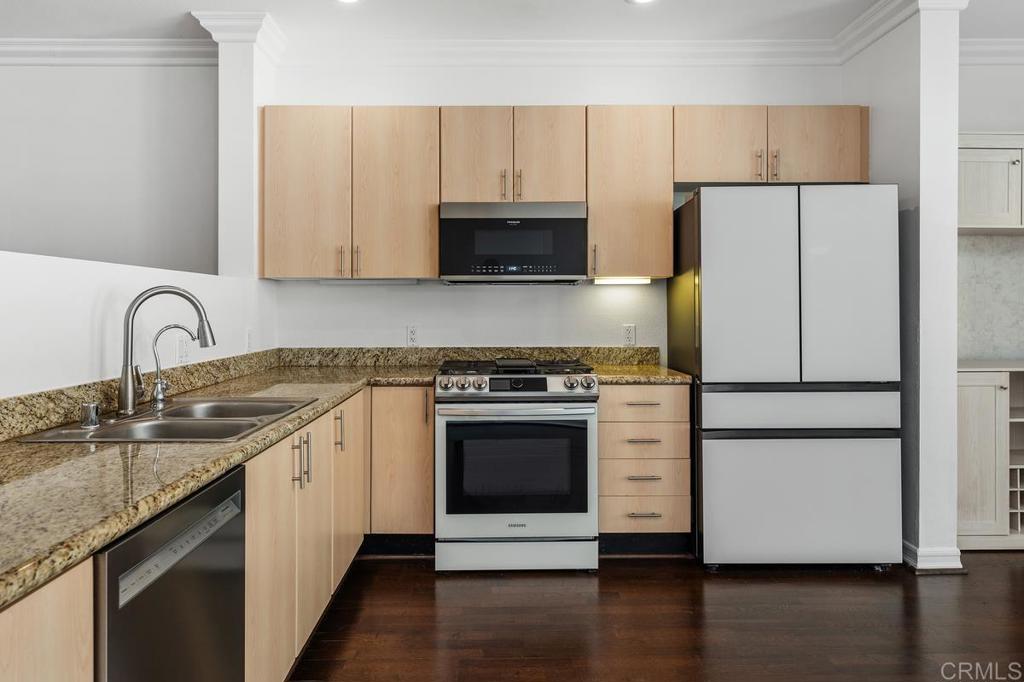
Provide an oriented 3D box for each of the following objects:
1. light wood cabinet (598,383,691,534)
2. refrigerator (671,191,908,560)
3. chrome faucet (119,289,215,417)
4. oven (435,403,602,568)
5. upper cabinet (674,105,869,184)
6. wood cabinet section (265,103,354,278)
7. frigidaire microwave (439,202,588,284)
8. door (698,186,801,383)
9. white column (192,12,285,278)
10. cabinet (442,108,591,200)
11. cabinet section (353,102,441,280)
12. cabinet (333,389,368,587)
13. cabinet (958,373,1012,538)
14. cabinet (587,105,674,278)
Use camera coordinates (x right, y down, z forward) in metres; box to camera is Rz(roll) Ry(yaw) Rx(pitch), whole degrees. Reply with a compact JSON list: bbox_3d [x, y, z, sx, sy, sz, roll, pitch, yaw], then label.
[{"bbox_3d":[0.628,0.552,3.555,0.450,0.715,0.610,0,2,-1],"label":"light wood cabinet"},{"bbox_3d":[1.300,0.170,3.445,0.912,1.790,0.710,0,1,0],"label":"refrigerator"},{"bbox_3d":[-1.056,0.028,2.110,0.295,0.390,0.110,0,2,-1],"label":"chrome faucet"},{"bbox_3d":[0.015,0.665,3.500,0.765,0.800,0.670,0,2,-1],"label":"oven"},{"bbox_3d":[1.357,-1.030,3.735,1.020,0.405,0.330,0,2,-1],"label":"upper cabinet"},{"bbox_3d":[-1.064,-0.777,3.715,0.463,0.893,0.330,0,1,-1],"label":"wood cabinet section"},{"bbox_3d":[0.000,-0.514,3.685,0.759,0.407,0.390,0,1,-1],"label":"frigidaire microwave"},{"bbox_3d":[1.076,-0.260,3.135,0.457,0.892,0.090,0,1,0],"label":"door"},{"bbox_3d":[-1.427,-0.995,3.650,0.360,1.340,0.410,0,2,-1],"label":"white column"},{"bbox_3d":[0.004,-0.982,3.715,0.762,0.502,0.330,0,1,-1],"label":"cabinet"},{"bbox_3d":[-0.604,-0.777,3.715,0.458,0.893,0.330,0,1,-1],"label":"cabinet section"},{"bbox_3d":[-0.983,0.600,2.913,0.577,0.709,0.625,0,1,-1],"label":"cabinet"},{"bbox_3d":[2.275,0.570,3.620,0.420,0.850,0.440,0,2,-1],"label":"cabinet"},{"bbox_3d":[0.613,-0.785,3.715,0.450,0.900,0.330,0,1,-1],"label":"cabinet"}]

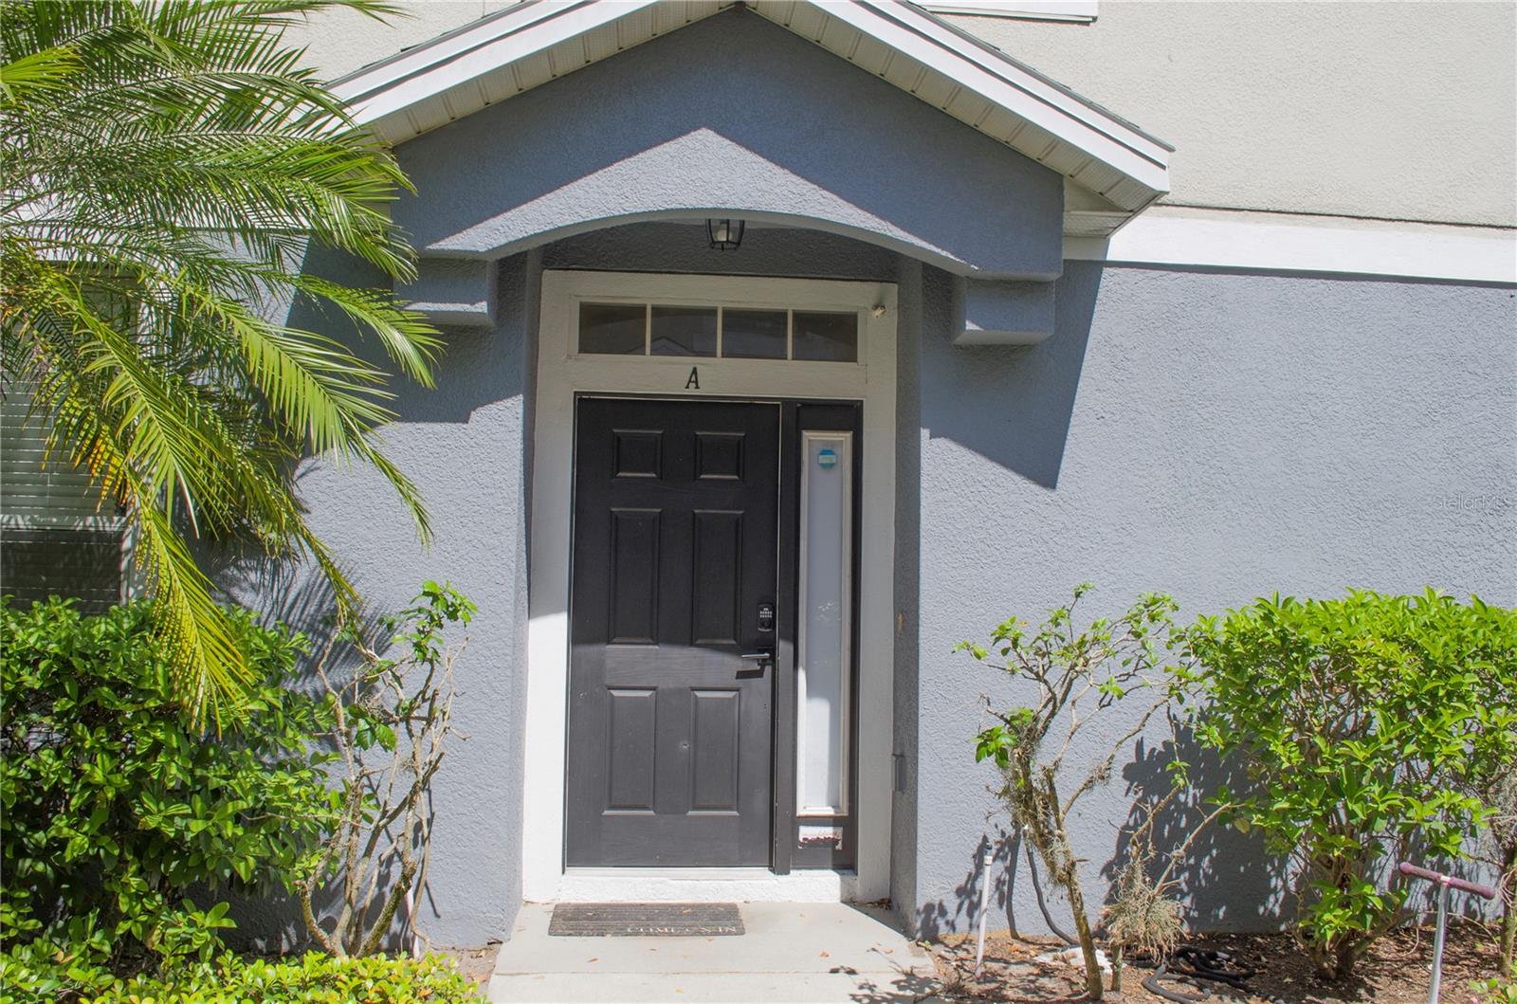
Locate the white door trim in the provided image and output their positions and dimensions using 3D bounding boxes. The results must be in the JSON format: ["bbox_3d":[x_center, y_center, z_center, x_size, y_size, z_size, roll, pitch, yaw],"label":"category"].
[{"bbox_3d":[-0.186,0.353,5.522,1.570,2.700,0.150,2,-4,-4],"label":"white door trim"}]

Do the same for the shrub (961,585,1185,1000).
[{"bbox_3d":[1.092,0.987,4.364,0.800,1.400,0.650,2,-4,-4],"label":"shrub"}]

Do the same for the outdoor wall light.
[{"bbox_3d":[-0.134,-1.137,5.176,0.170,0.230,0.170,2,-4,-4],"label":"outdoor wall light"}]

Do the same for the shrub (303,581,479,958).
[{"bbox_3d":[-1.287,0.954,4.386,0.610,1.360,0.550,2,-4,-4],"label":"shrub"}]

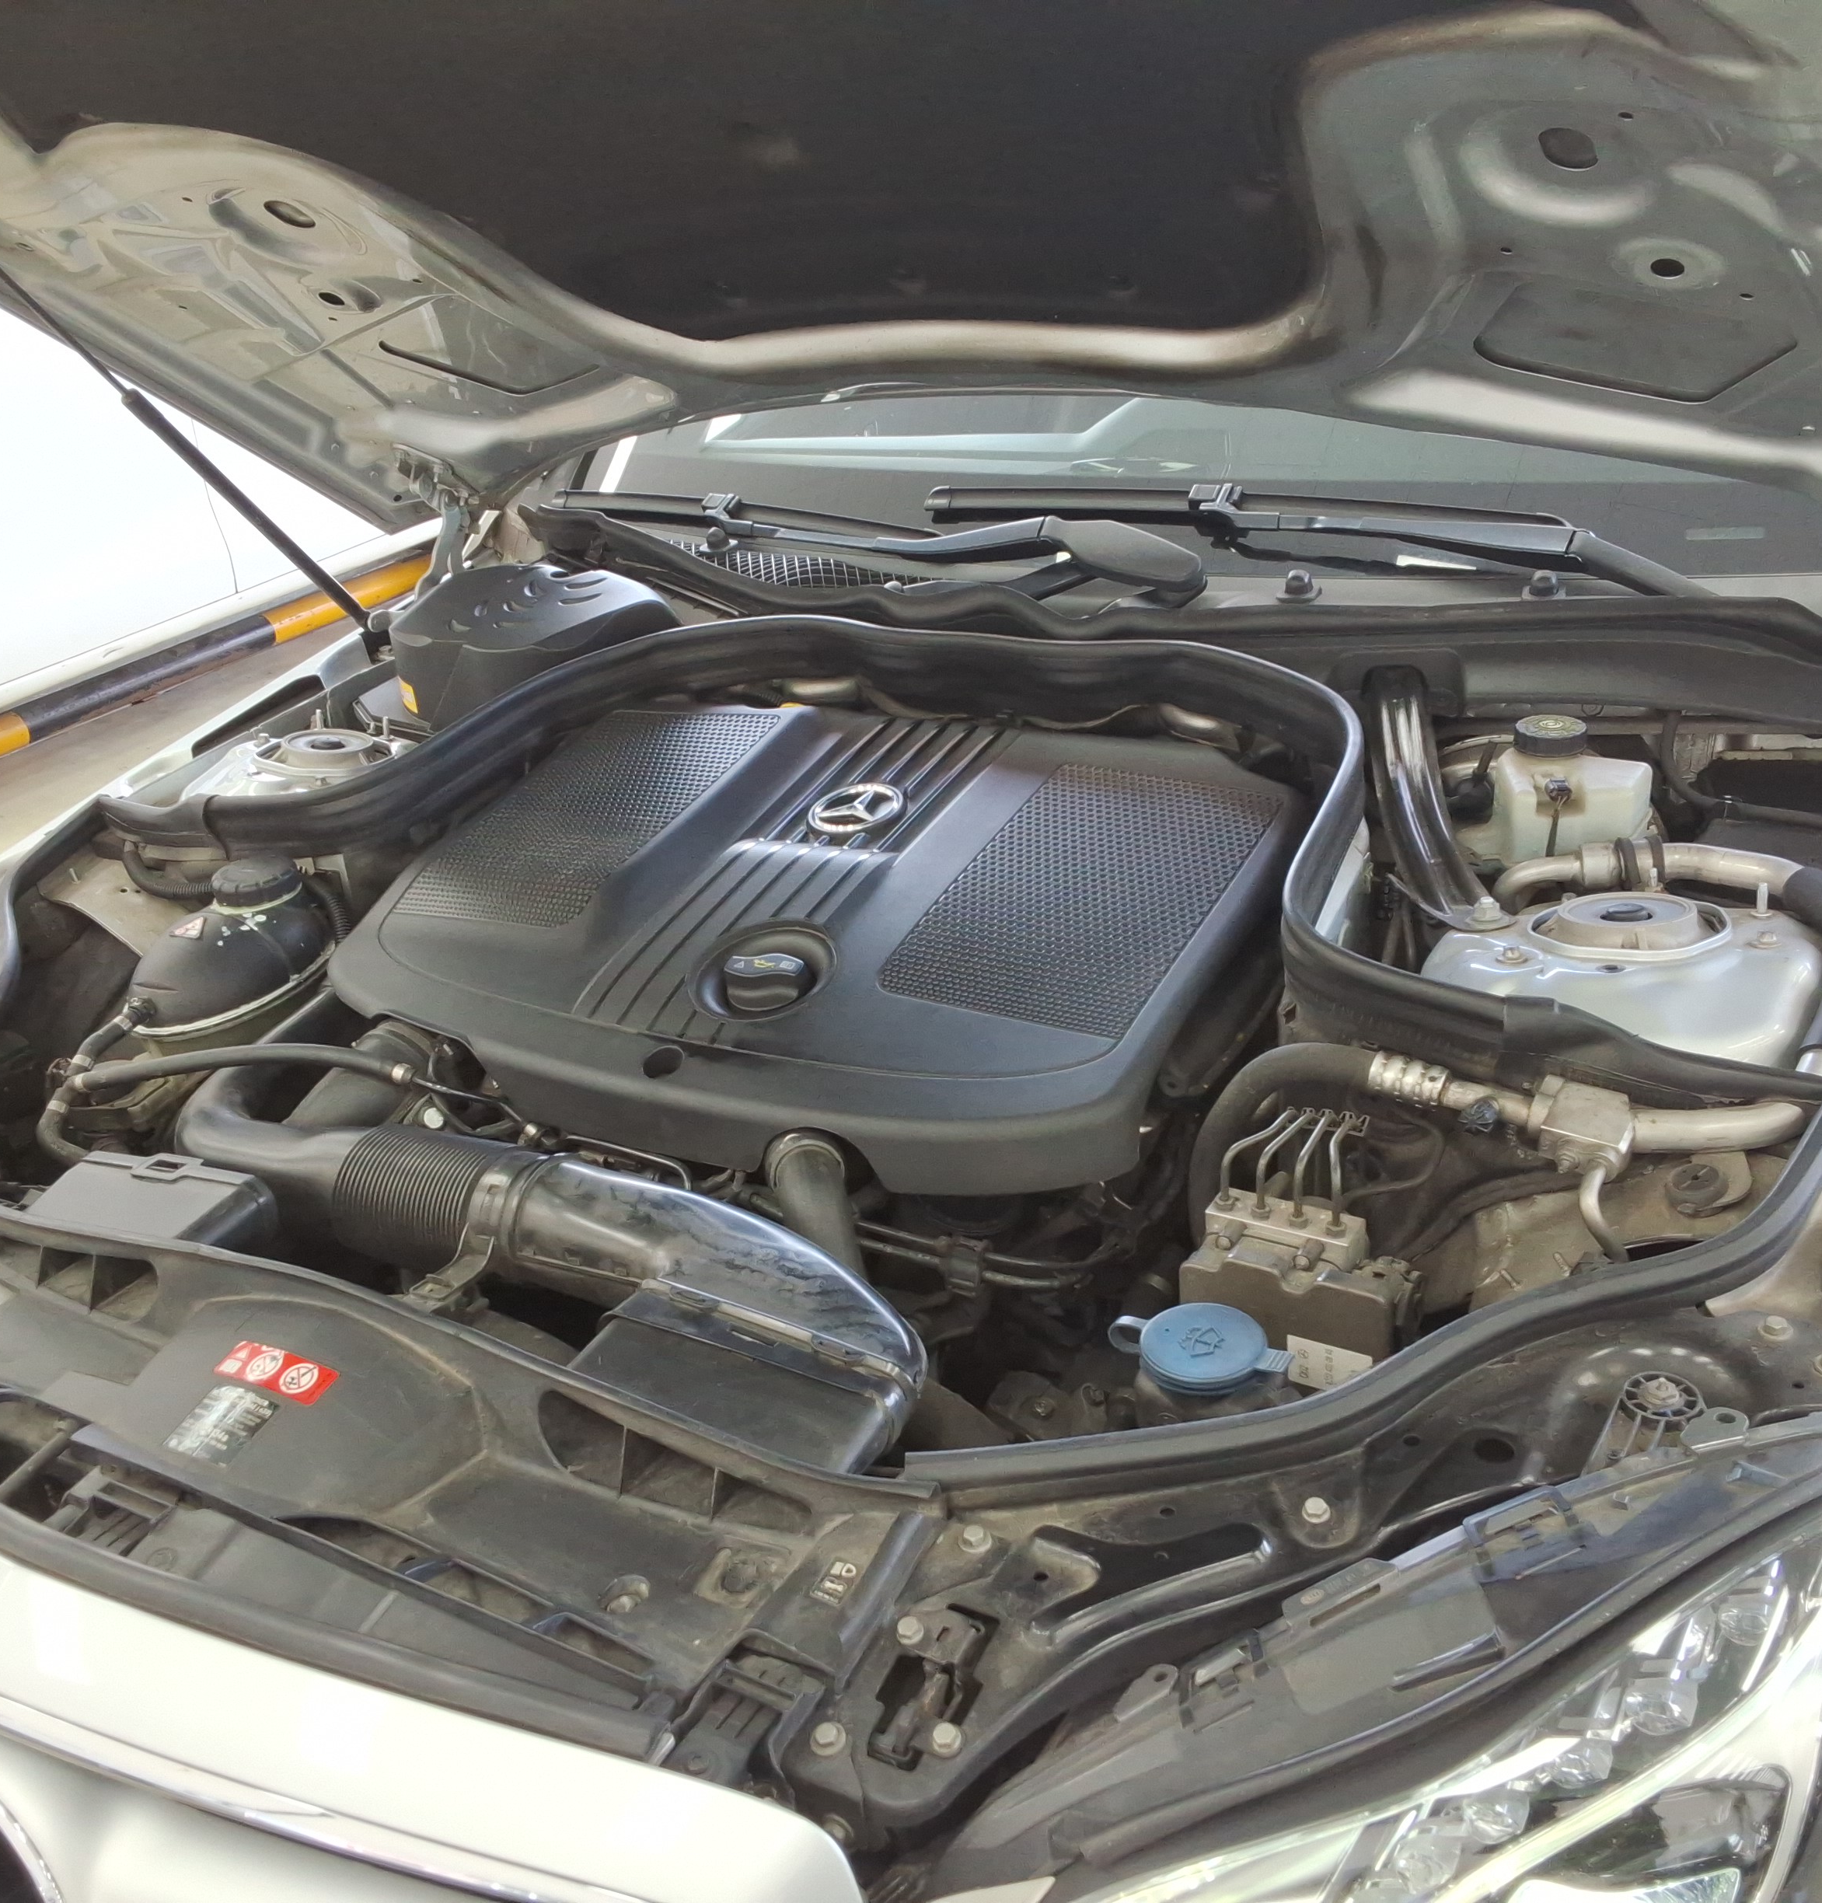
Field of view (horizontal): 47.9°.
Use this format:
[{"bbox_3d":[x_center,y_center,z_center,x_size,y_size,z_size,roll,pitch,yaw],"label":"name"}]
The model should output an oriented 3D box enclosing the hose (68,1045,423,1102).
[{"bbox_3d":[-0.489,0.084,1.503,0.260,0.037,0.022,-2,26,10],"label":"hose"}]

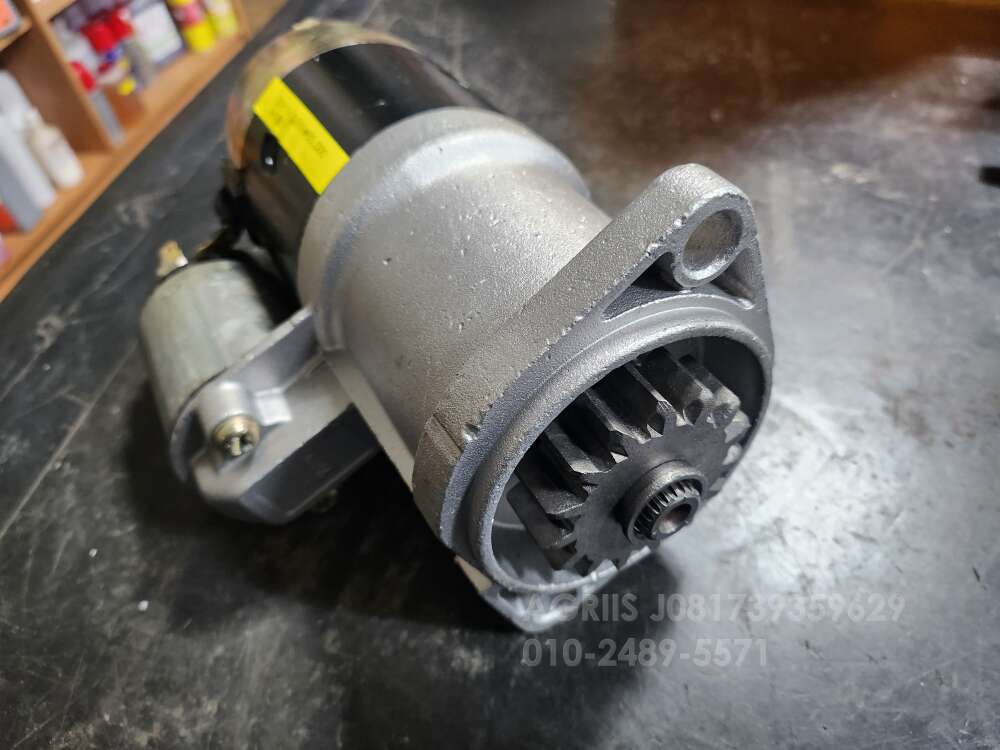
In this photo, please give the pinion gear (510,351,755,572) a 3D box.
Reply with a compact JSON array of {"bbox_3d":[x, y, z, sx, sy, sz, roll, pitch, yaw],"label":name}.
[{"bbox_3d":[0.027,0.020,0.140,0.049,0.049,0.021,-22,46,-18],"label":"pinion gear"}]

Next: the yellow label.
[{"bbox_3d":[-0.058,-0.069,0.194,0.012,0.001,0.070,-50,47,10],"label":"yellow label"}]

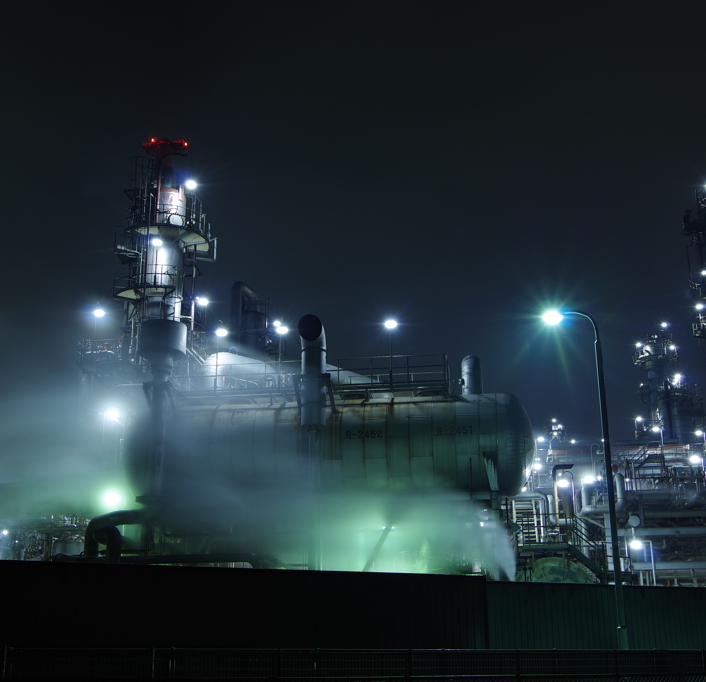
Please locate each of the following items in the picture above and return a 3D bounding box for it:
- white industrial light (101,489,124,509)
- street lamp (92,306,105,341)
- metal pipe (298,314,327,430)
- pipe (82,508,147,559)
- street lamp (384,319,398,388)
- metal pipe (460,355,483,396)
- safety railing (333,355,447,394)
[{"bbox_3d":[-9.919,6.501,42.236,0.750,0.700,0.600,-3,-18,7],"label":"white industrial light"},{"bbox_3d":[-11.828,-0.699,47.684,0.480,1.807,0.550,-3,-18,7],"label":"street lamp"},{"bbox_3d":[-1.506,1.166,38.472,0.910,4.098,1.250,-3,-18,7],"label":"metal pipe"},{"bbox_3d":[-8.897,7.263,38.454,1.877,1.677,1.400,-3,-18,7],"label":"pipe"},{"bbox_3d":[1.504,0.465,40.022,0.450,2.716,0.550,-3,-18,7],"label":"street lamp"},{"bbox_3d":[4.734,1.412,40.533,0.840,1.449,1.000,-3,-18,7],"label":"metal pipe"},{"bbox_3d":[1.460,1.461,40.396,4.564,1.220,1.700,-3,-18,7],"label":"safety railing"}]

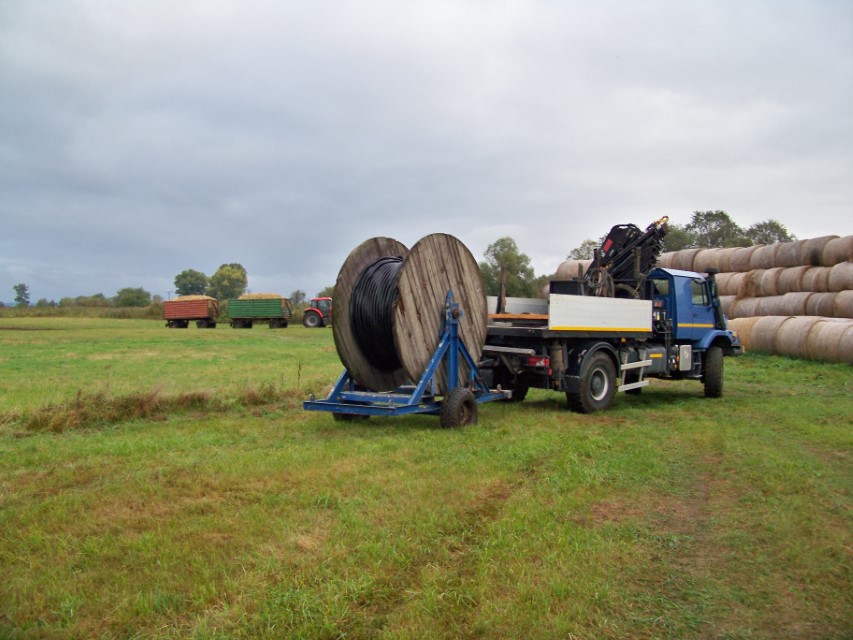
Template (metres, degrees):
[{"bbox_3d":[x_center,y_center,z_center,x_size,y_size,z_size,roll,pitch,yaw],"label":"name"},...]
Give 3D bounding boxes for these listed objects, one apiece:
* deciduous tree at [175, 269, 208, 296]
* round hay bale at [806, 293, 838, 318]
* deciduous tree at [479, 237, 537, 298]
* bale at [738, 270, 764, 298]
[{"bbox_3d":[-53.455,-5.914,185.000,7.800,11.200,7.800,1,0,0],"label":"deciduous tree"},{"bbox_3d":[17.062,-0.445,34.433,1.480,1.480,1.220,0,0,-27],"label":"round hay bale"},{"bbox_3d":[9.461,-4.263,95.000,7.000,11.000,7.000,1,0,0],"label":"deciduous tree"},{"bbox_3d":[13.738,-1.417,34.379,1.350,1.350,1.250,0,0,-27],"label":"bale"}]

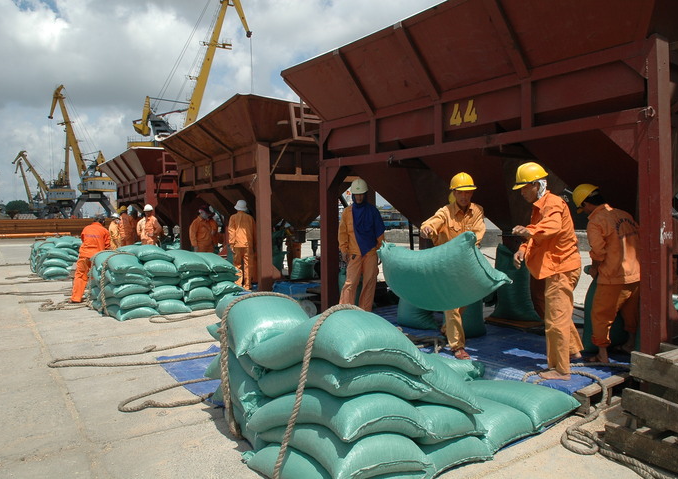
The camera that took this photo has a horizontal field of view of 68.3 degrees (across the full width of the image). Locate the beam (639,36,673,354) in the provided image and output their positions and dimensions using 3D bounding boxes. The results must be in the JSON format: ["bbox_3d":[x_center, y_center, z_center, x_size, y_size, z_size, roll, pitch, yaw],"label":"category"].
[{"bbox_3d":[2.473,-0.192,3.901,0.250,2.690,0.160,-4,4,-39],"label":"beam"}]

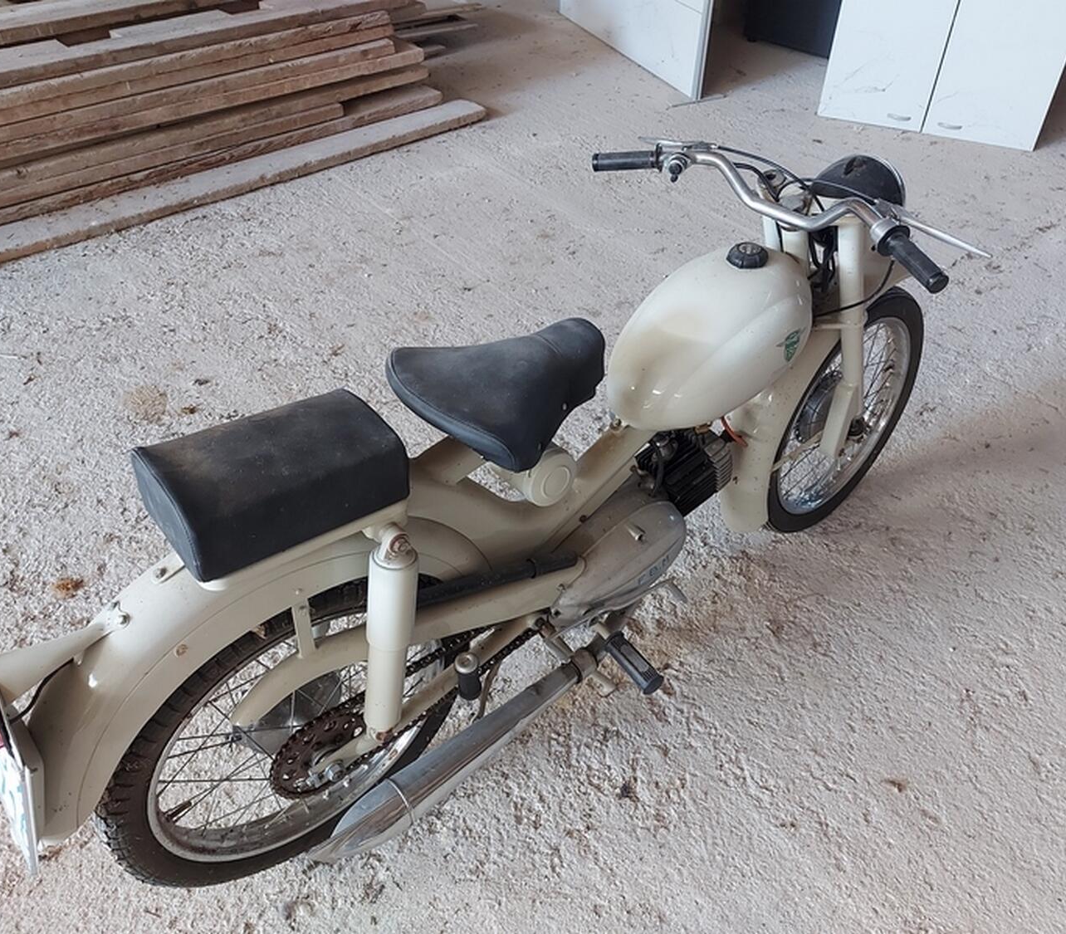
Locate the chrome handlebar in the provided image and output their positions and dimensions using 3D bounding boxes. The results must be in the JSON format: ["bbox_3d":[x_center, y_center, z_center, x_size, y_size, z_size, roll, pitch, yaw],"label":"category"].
[{"bbox_3d":[0.349,-0.401,1.288,0.135,0.095,0.610,-28,46,-32],"label":"chrome handlebar"}]

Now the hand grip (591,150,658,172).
[{"bbox_3d":[0.154,-0.506,1.425,0.110,0.031,0.031,7,39,21],"label":"hand grip"}]

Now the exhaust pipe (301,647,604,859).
[{"bbox_3d":[-0.096,0.420,1.280,0.490,0.076,0.072,-29,48,-27],"label":"exhaust pipe"}]

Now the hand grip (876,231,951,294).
[{"bbox_3d":[0.496,-0.269,1.122,0.038,0.038,0.117,-8,46,-11],"label":"hand grip"}]

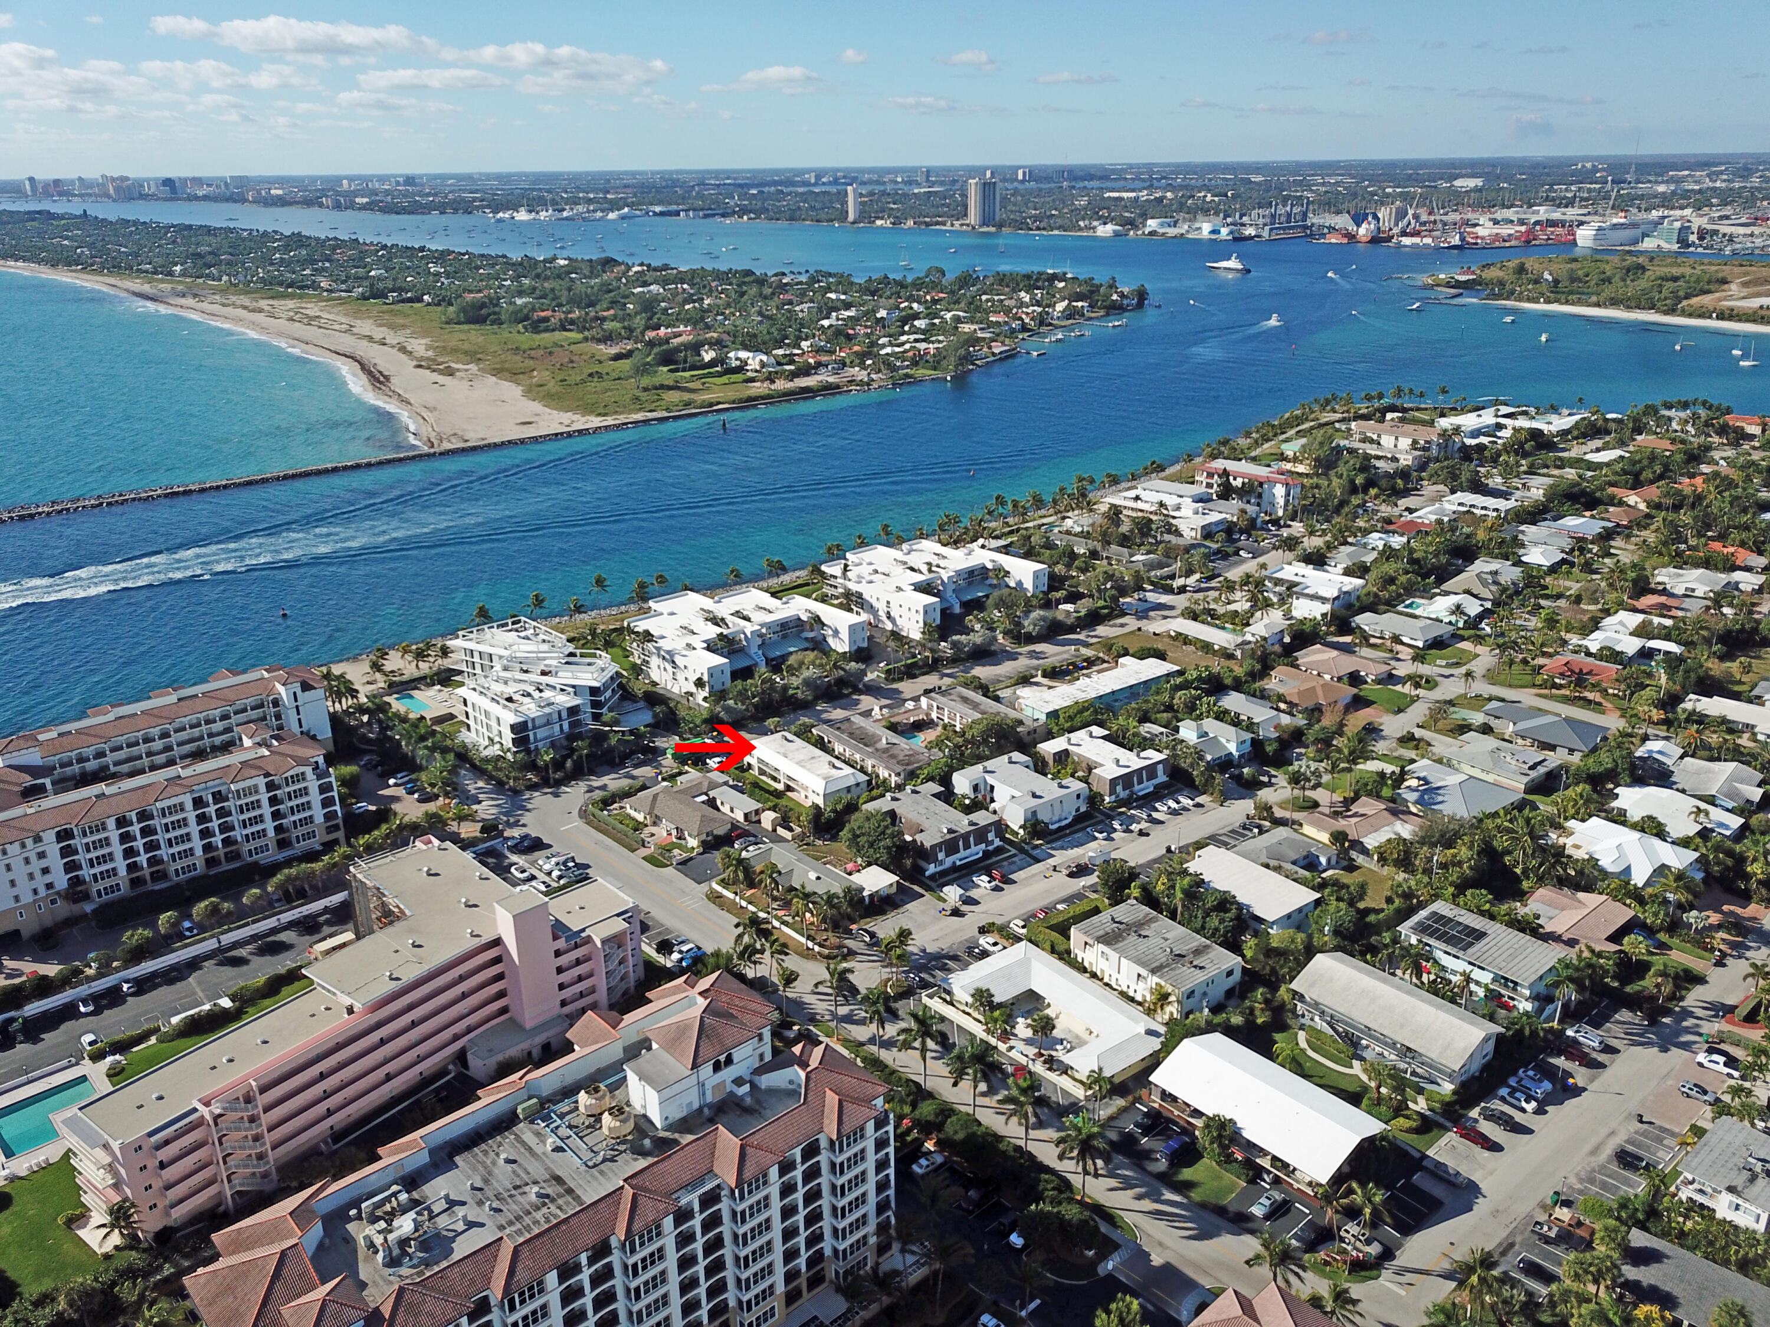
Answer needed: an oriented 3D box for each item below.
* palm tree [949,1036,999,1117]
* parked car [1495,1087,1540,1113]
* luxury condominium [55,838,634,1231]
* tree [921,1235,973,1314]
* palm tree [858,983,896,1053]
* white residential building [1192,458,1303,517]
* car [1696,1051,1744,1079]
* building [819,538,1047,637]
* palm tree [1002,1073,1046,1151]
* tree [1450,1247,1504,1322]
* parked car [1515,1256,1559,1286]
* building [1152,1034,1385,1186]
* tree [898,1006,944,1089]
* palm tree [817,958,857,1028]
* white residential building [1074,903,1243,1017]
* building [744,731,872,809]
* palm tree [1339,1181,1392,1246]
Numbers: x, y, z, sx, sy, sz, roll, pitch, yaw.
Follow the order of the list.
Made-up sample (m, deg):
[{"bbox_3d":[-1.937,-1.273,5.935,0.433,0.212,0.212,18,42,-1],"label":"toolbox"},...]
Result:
[{"bbox_3d":[11.847,55.541,174.241,6.700,12.300,6.700,-1,21,0],"label":"palm tree"},{"bbox_3d":[85.102,58.523,178.444,1.820,1.500,4.600,-17,26,-37],"label":"parked car"},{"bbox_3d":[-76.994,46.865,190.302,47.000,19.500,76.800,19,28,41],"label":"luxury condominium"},{"bbox_3d":[6.500,67.497,145.866,6.500,10.200,6.500,-1,21,0],"label":"tree"},{"bbox_3d":[-0.889,51.976,191.019,5.872,11.946,5.872,-1,21,0],"label":"palm tree"},{"bbox_3d":[134.090,-64.704,486.991,40.000,12.200,18.500,18,28,41],"label":"white residential building"},{"bbox_3d":[115.662,55.675,184.225,5.600,1.850,2.000,17,27,39],"label":"car"},{"bbox_3d":[11.730,-24.715,395.179,52.138,9.618,53.657,-19,27,-39],"label":"building"},{"bbox_3d":[17.980,57.905,168.200,6.600,12.000,6.600,-1,21,0],"label":"palm tree"},{"bbox_3d":[64.743,67.918,143.385,5.800,9.400,5.800,-1,21,0],"label":"tree"},{"bbox_3d":[75.722,70.517,153.975,1.820,1.450,4.550,-19,28,-40],"label":"parked car"},{"bbox_3d":[50.086,59.252,174.844,14.882,8.403,26.525,-18,27,-38],"label":"building"},{"bbox_3d":[5.111,53.145,180.325,6.600,12.500,6.600,-1,21,0],"label":"tree"},{"bbox_3d":[-7.179,50.026,195.254,6.378,12.756,6.378,-1,21,0],"label":"palm tree"},{"bbox_3d":[42.049,46.053,207.028,13.400,6.000,22.200,-16,25,-34],"label":"white residential building"},{"bbox_3d":[-16.070,21.795,272.485,11.800,6.300,27.000,-17,26,-36],"label":"building"},{"bbox_3d":[53.391,64.280,150.068,6.200,12.000,6.200,-1,21,0],"label":"palm tree"}]

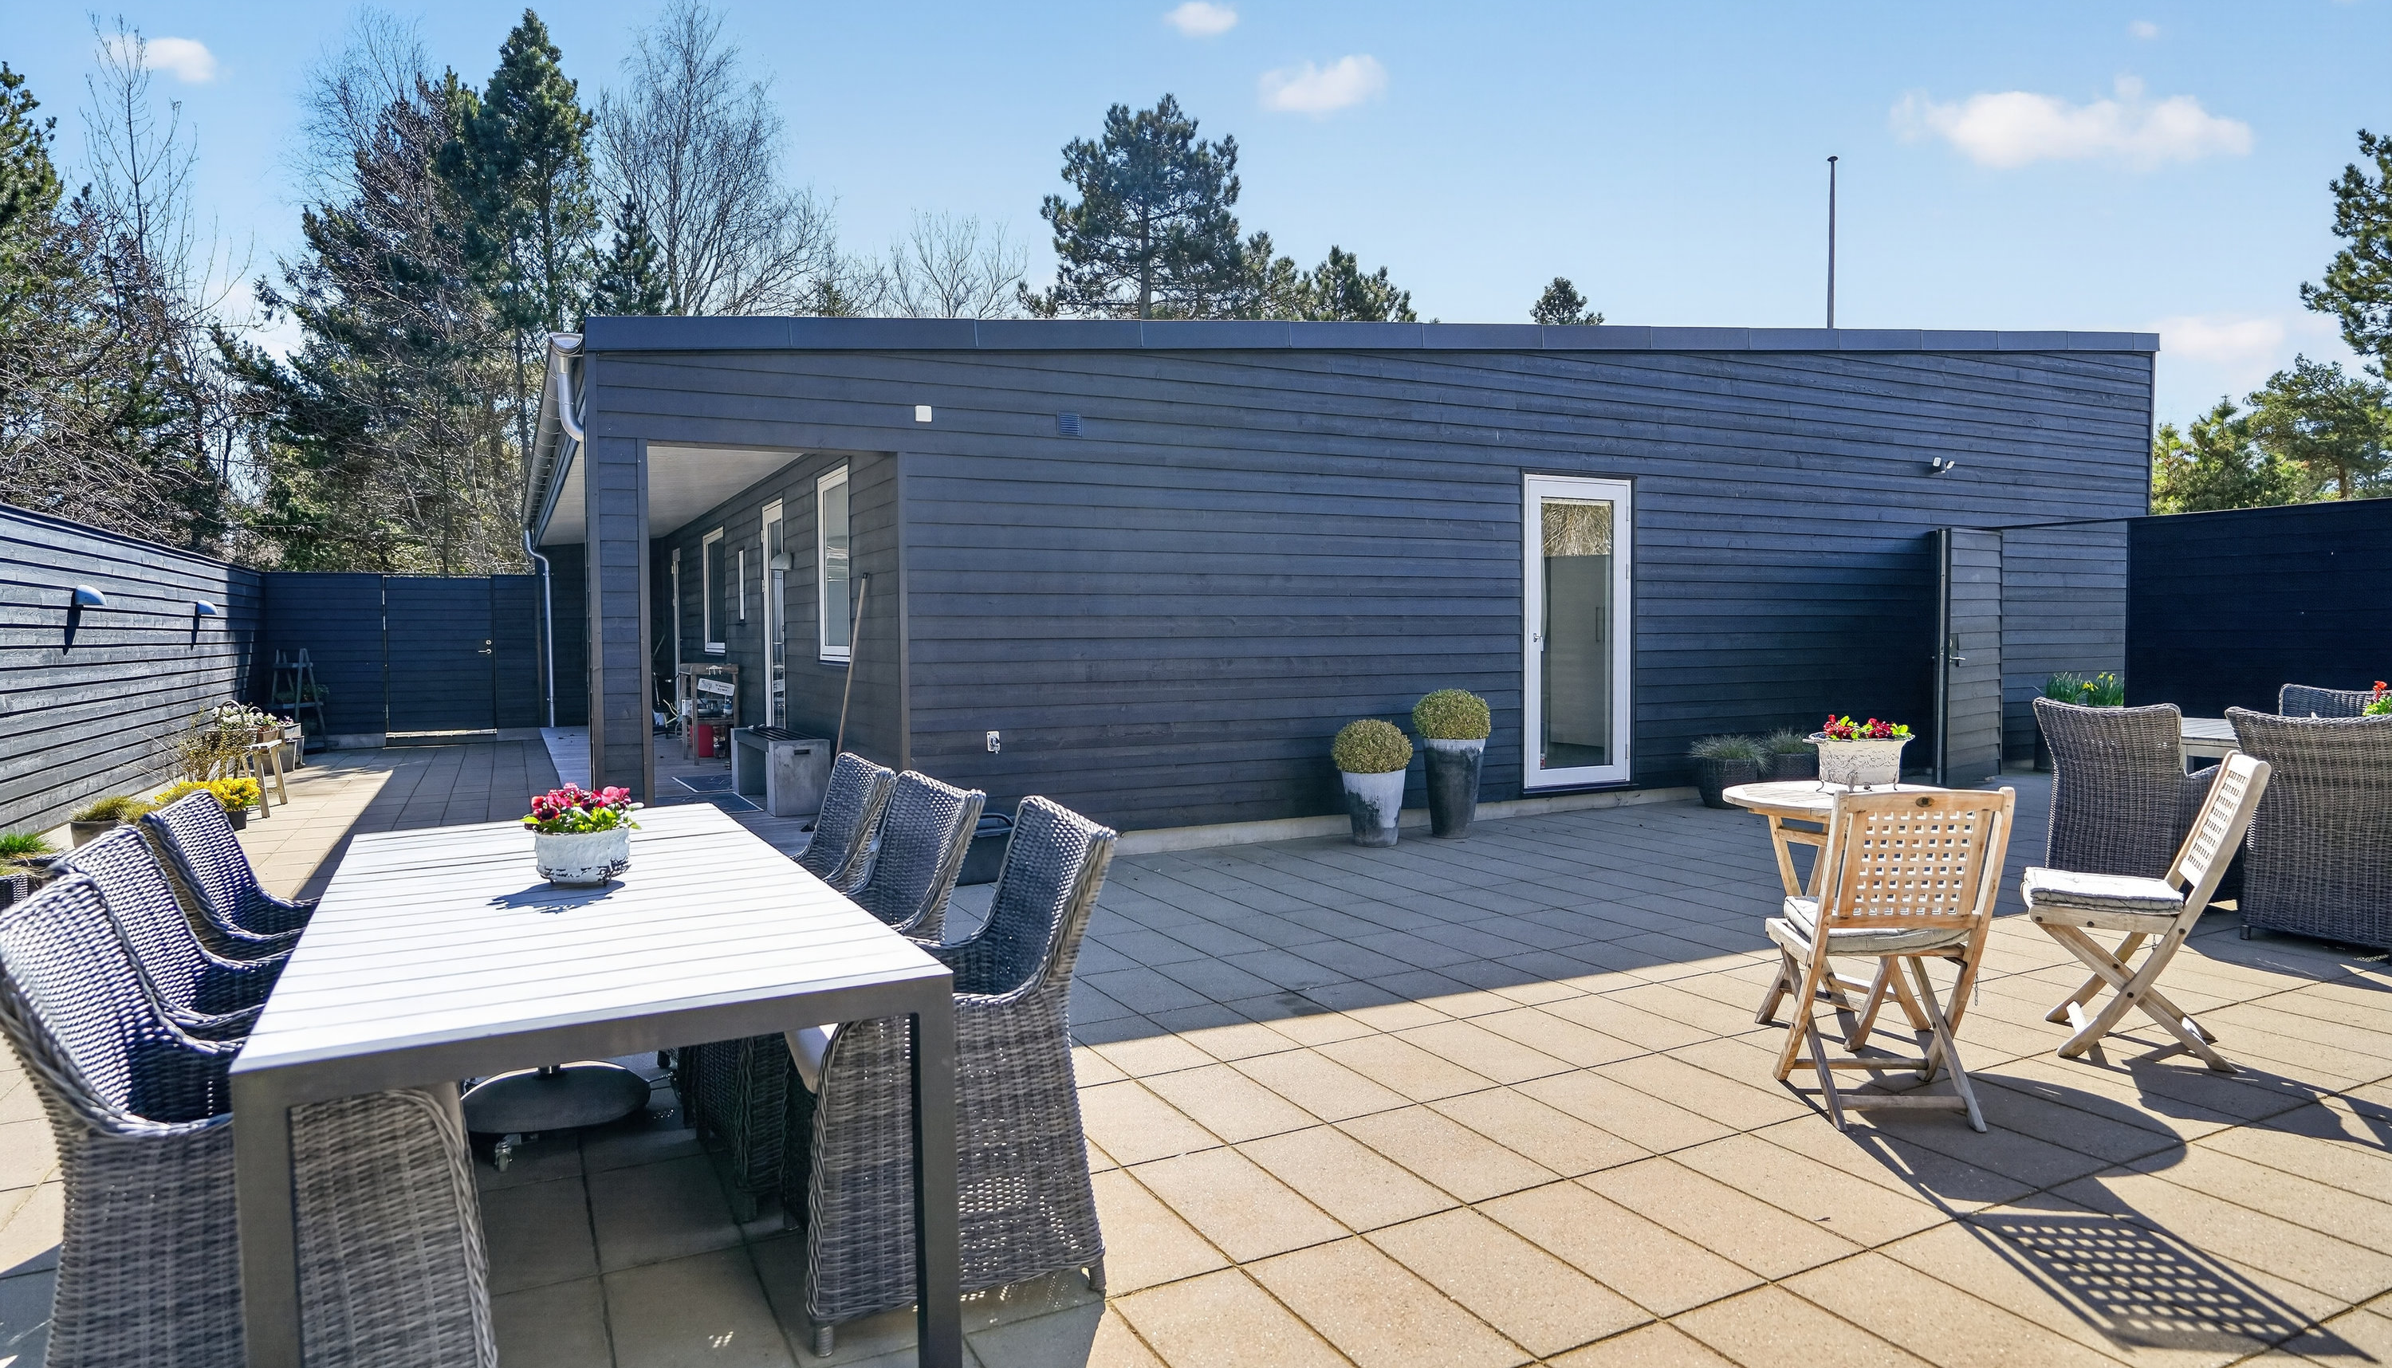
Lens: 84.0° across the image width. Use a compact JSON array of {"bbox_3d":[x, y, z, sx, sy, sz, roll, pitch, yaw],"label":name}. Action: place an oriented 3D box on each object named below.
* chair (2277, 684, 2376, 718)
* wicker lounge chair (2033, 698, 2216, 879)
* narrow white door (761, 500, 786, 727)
[{"bbox_3d":[5.758,0.496,6.785,0.660,0.920,0.620,-2,3,-27],"label":"chair"},{"bbox_3d":[4.279,0.537,6.013,0.670,0.920,0.620,-2,3,-27],"label":"wicker lounge chair"},{"bbox_3d":[-3.362,-0.356,10.720,0.090,2.180,0.970,-2,3,-27],"label":"narrow white door"}]

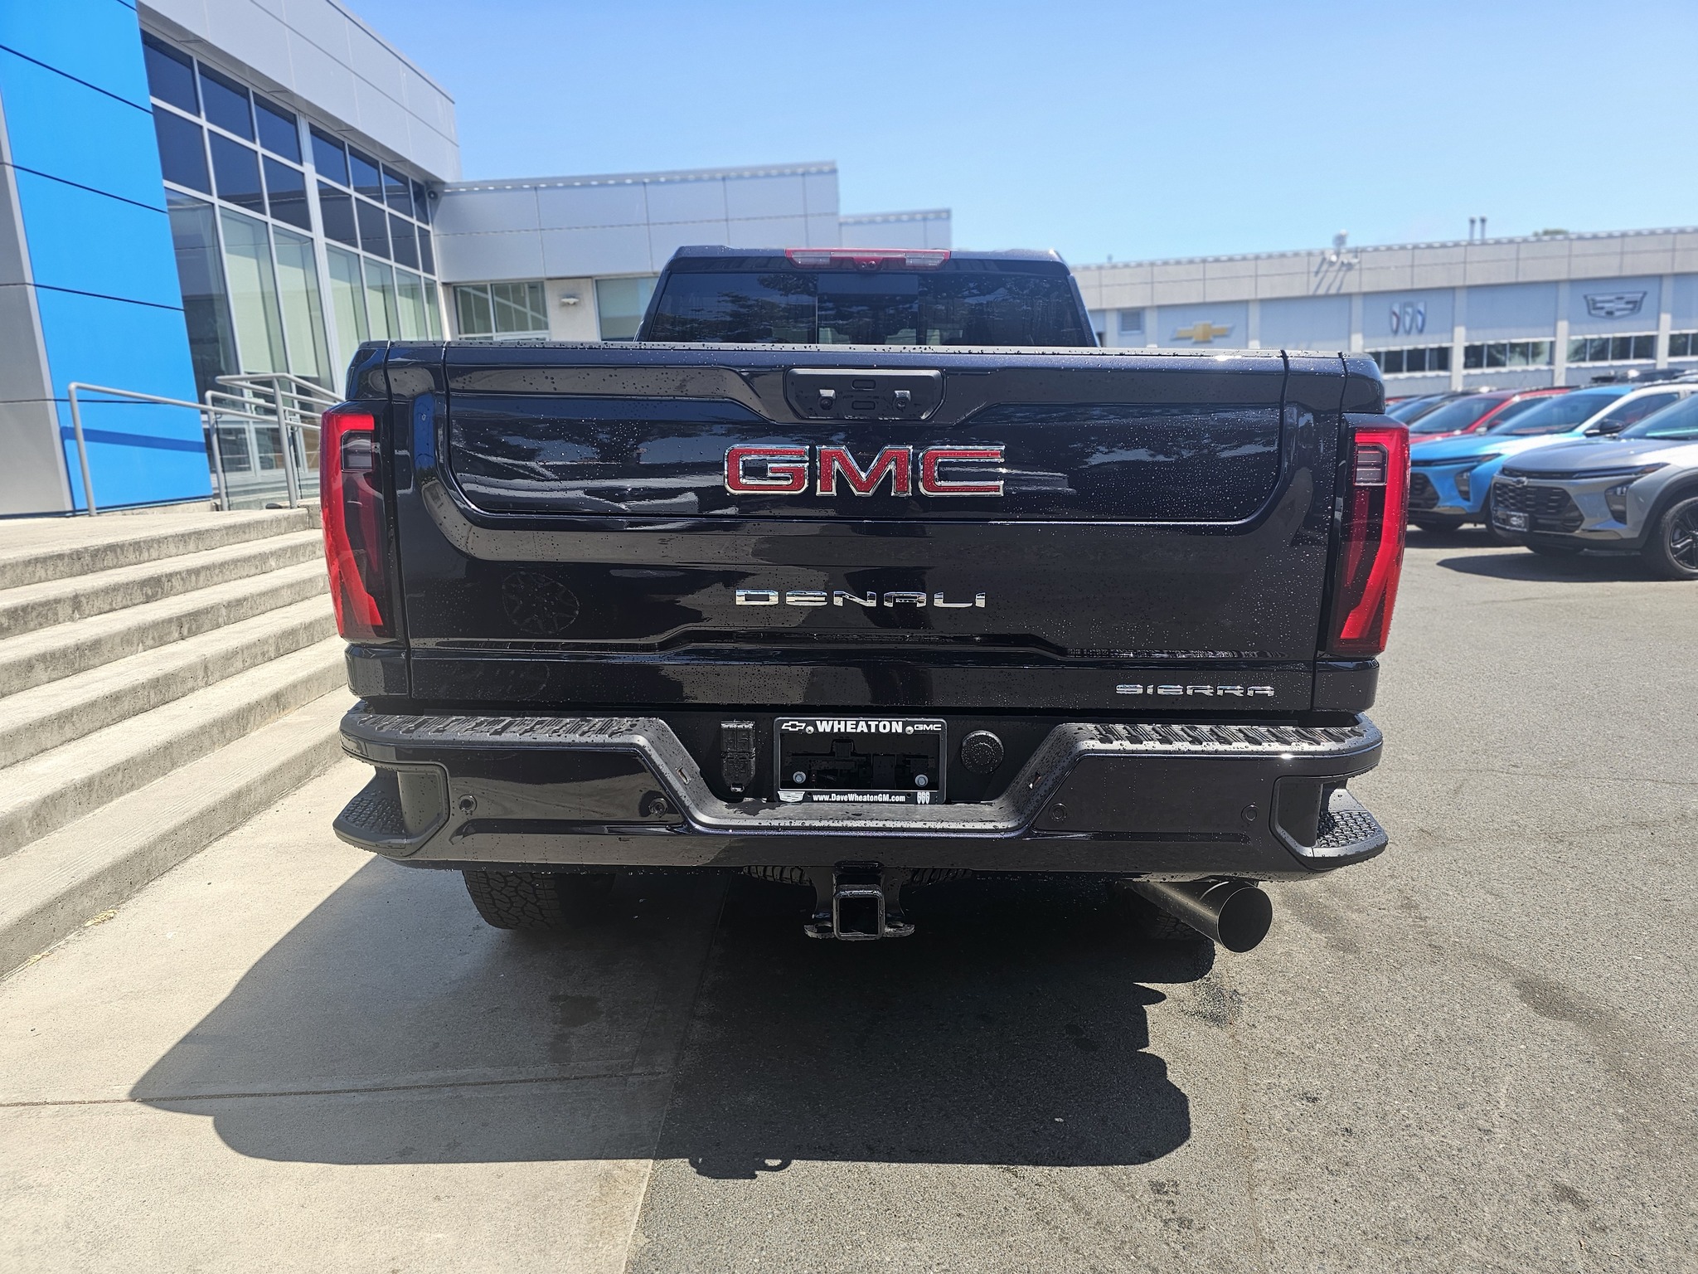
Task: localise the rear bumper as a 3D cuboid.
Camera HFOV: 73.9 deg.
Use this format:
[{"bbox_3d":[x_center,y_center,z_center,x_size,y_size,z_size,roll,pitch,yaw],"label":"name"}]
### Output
[{"bbox_3d":[0.020,0.257,2.089,1.960,0.245,0.370,1,11,1],"label":"rear bumper"}]

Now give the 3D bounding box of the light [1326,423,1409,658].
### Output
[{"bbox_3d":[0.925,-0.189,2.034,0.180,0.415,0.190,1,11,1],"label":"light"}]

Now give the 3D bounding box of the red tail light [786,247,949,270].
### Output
[{"bbox_3d":[0.069,-1.347,4.029,0.590,0.075,0.075,1,11,1],"label":"red tail light"}]

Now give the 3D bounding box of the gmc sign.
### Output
[{"bbox_3d":[0.028,-0.286,1.940,0.483,0.088,0.020,1,11,1],"label":"gmc sign"}]

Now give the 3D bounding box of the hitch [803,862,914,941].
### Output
[{"bbox_3d":[0.019,0.446,2.028,0.190,0.145,0.190,1,11,1],"label":"hitch"}]

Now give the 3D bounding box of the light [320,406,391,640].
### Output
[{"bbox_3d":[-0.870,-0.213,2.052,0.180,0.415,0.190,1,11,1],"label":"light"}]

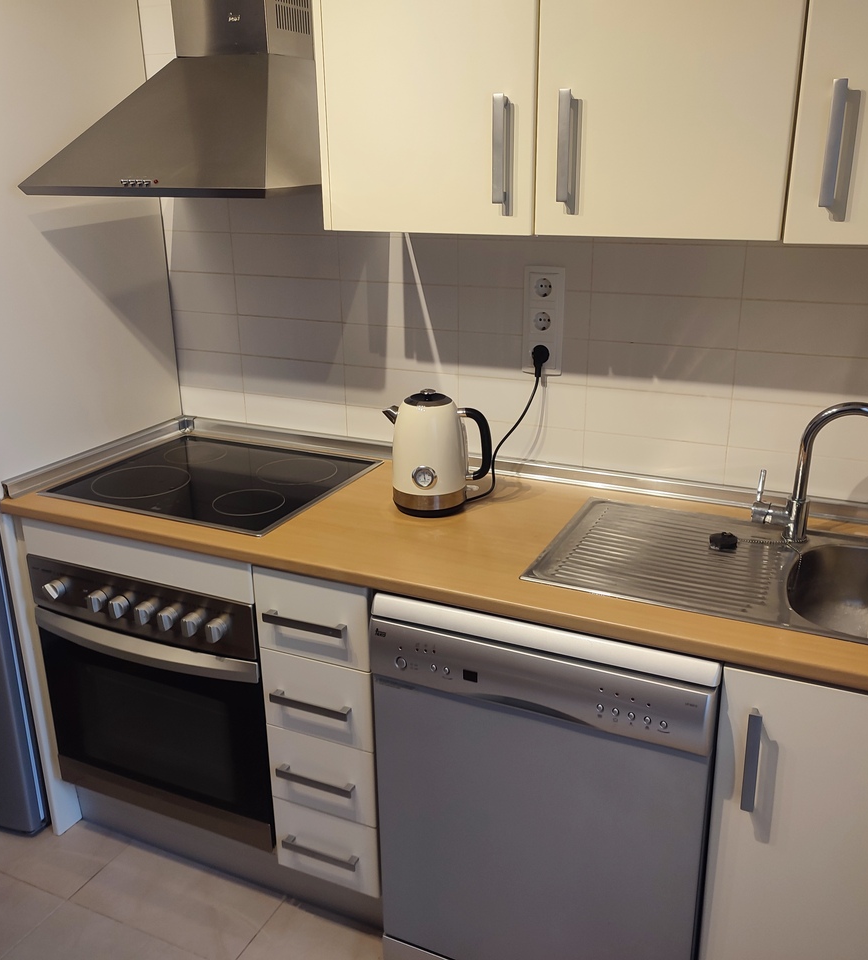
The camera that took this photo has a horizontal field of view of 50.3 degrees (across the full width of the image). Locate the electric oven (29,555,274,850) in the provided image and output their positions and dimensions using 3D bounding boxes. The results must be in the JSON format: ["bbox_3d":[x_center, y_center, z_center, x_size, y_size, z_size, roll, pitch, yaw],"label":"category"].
[{"bbox_3d":[-0.506,0.402,2.199,0.599,0.587,0.560,8,21,24],"label":"electric oven"}]

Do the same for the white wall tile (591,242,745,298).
[{"bbox_3d":[0.465,-0.419,1.846,0.299,0.098,0.010,8,21,24],"label":"white wall tile"}]

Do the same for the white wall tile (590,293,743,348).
[{"bbox_3d":[0.463,-0.324,1.866,0.298,0.098,0.010,8,21,24],"label":"white wall tile"}]

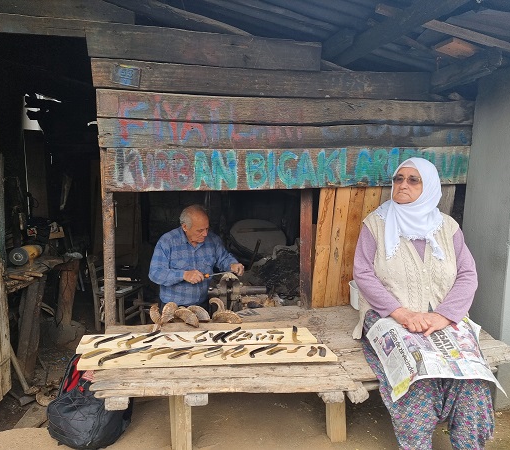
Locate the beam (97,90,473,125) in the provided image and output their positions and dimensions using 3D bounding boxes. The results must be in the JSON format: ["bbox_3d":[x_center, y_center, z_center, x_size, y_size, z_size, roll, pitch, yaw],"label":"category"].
[{"bbox_3d":[0.300,-0.652,2.350,2.239,0.140,0.045,-3,10,-16],"label":"beam"}]

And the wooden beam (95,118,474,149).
[{"bbox_3d":[0.301,-0.511,2.373,2.237,0.134,0.045,-3,10,-16],"label":"wooden beam"}]

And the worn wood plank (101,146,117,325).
[{"bbox_3d":[-0.854,0.132,2.446,0.070,1.147,0.060,-1,7,-13],"label":"worn wood plank"}]

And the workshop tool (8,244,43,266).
[{"bbox_3d":[-1.582,0.208,2.880,0.130,0.135,0.250,0,6,-2],"label":"workshop tool"}]

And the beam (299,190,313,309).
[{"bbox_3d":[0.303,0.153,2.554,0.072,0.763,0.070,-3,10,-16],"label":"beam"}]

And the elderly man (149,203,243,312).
[{"bbox_3d":[-0.411,0.491,2.851,0.500,1.250,0.480,-3,8,-32],"label":"elderly man"}]

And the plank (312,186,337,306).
[{"bbox_3d":[0.455,0.162,2.768,0.088,0.839,0.025,2,6,-13],"label":"plank"}]

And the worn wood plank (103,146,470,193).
[{"bbox_3d":[0.306,-0.329,2.402,2.217,0.227,0.040,-3,10,-16],"label":"worn wood plank"}]

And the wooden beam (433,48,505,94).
[{"bbox_3d":[1.264,-0.932,2.511,0.100,0.140,0.540,-1,7,-13],"label":"wooden beam"}]

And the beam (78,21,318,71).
[{"bbox_3d":[-0.221,-0.907,2.154,1.208,0.148,0.040,-3,10,-16],"label":"beam"}]

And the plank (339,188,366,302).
[{"bbox_3d":[0.600,0.137,2.622,0.082,0.768,0.028,3,8,-17],"label":"plank"}]

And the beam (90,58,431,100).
[{"bbox_3d":[0.133,-0.868,2.511,2.087,0.171,0.040,-2,7,-13],"label":"beam"}]

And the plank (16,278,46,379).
[{"bbox_3d":[-1.465,0.681,2.720,0.110,0.669,0.080,7,6,-14],"label":"plank"}]

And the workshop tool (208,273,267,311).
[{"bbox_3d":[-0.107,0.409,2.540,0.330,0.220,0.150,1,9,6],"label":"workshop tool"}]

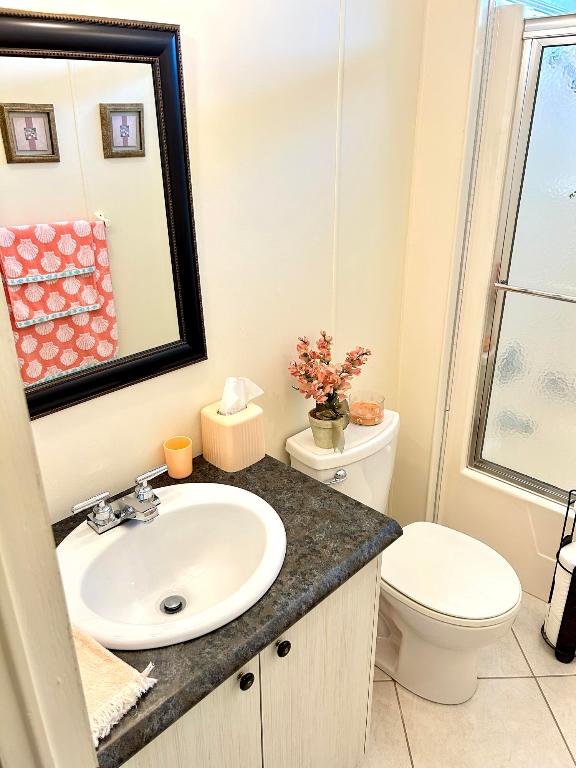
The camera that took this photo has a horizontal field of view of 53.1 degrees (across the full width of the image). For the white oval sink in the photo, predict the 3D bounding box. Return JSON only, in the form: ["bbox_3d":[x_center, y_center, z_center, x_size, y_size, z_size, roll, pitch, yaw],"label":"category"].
[{"bbox_3d":[-0.232,0.405,1.183,0.445,0.170,0.493,19,30,39],"label":"white oval sink"}]

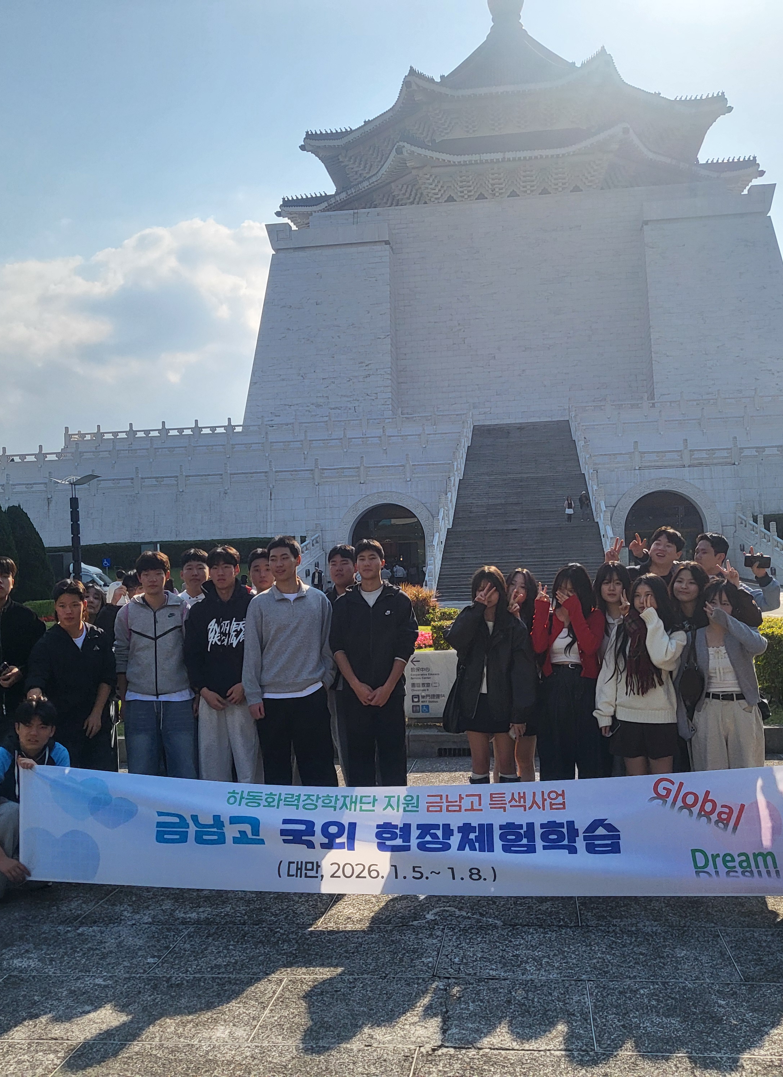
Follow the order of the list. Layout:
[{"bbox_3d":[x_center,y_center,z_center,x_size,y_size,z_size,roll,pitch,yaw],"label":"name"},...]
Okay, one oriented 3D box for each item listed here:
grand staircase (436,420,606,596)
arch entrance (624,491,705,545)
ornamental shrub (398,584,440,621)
[{"bbox_3d":[8.248,-3.330,68.006,8.200,12.950,39.410,-2,-1,7],"label":"grand staircase"},{"bbox_3d":[16.903,-0.104,66.600,5.100,5.700,1.600,-2,-1,7],"label":"arch entrance"},{"bbox_3d":[0.537,1.533,25.200,1.200,1.000,1.200,-2,-1,7],"label":"ornamental shrub"}]

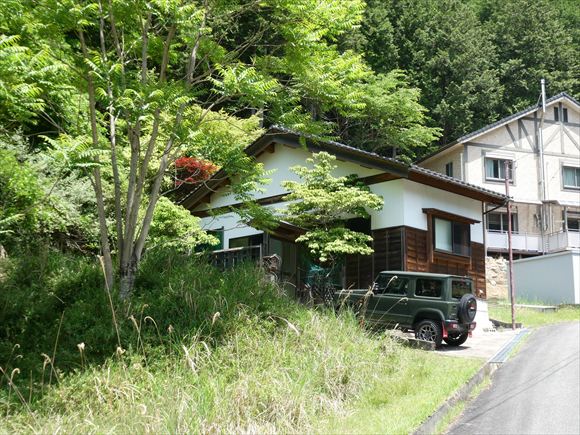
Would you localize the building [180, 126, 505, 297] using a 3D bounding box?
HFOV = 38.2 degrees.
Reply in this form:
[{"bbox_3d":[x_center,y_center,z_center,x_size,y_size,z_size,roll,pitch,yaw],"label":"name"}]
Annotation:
[{"bbox_3d":[1.248,0.366,27.928,10.520,5.920,5.200,-10,-15,43],"label":"building"}]

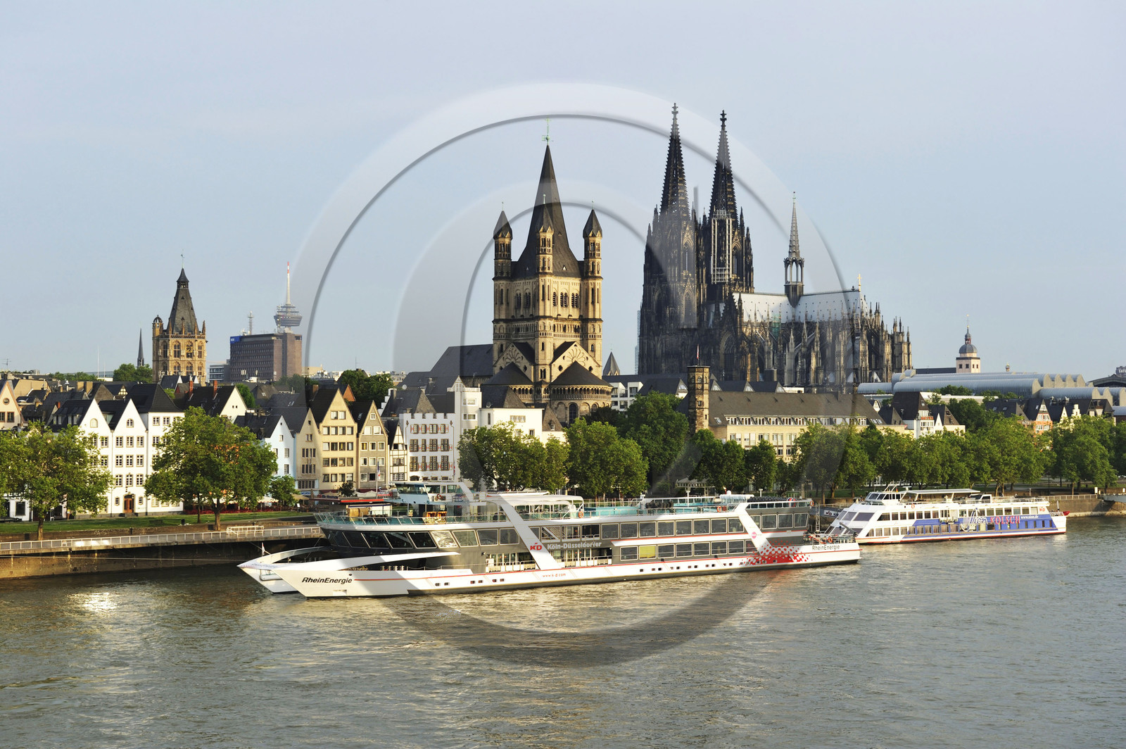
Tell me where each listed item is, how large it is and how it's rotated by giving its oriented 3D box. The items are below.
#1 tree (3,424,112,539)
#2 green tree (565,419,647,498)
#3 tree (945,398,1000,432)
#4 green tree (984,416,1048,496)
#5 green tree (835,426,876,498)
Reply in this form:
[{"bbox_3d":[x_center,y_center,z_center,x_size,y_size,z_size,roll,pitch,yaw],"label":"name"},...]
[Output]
[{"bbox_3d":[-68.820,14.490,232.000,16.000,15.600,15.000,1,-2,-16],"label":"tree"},{"bbox_3d":[7.369,15.770,293.548,13.500,16.400,12.500,0,-2,1],"label":"green tree"},{"bbox_3d":[104.370,13.670,438.000,14.000,16.000,13.000,0,-2,13],"label":"tree"},{"bbox_3d":[99.950,18.130,381.000,14.200,17.600,13.500,0,-2,15],"label":"green tree"},{"bbox_3d":[59.669,17.636,349.776,8.419,14.498,8.419,0,-2,0],"label":"green tree"}]

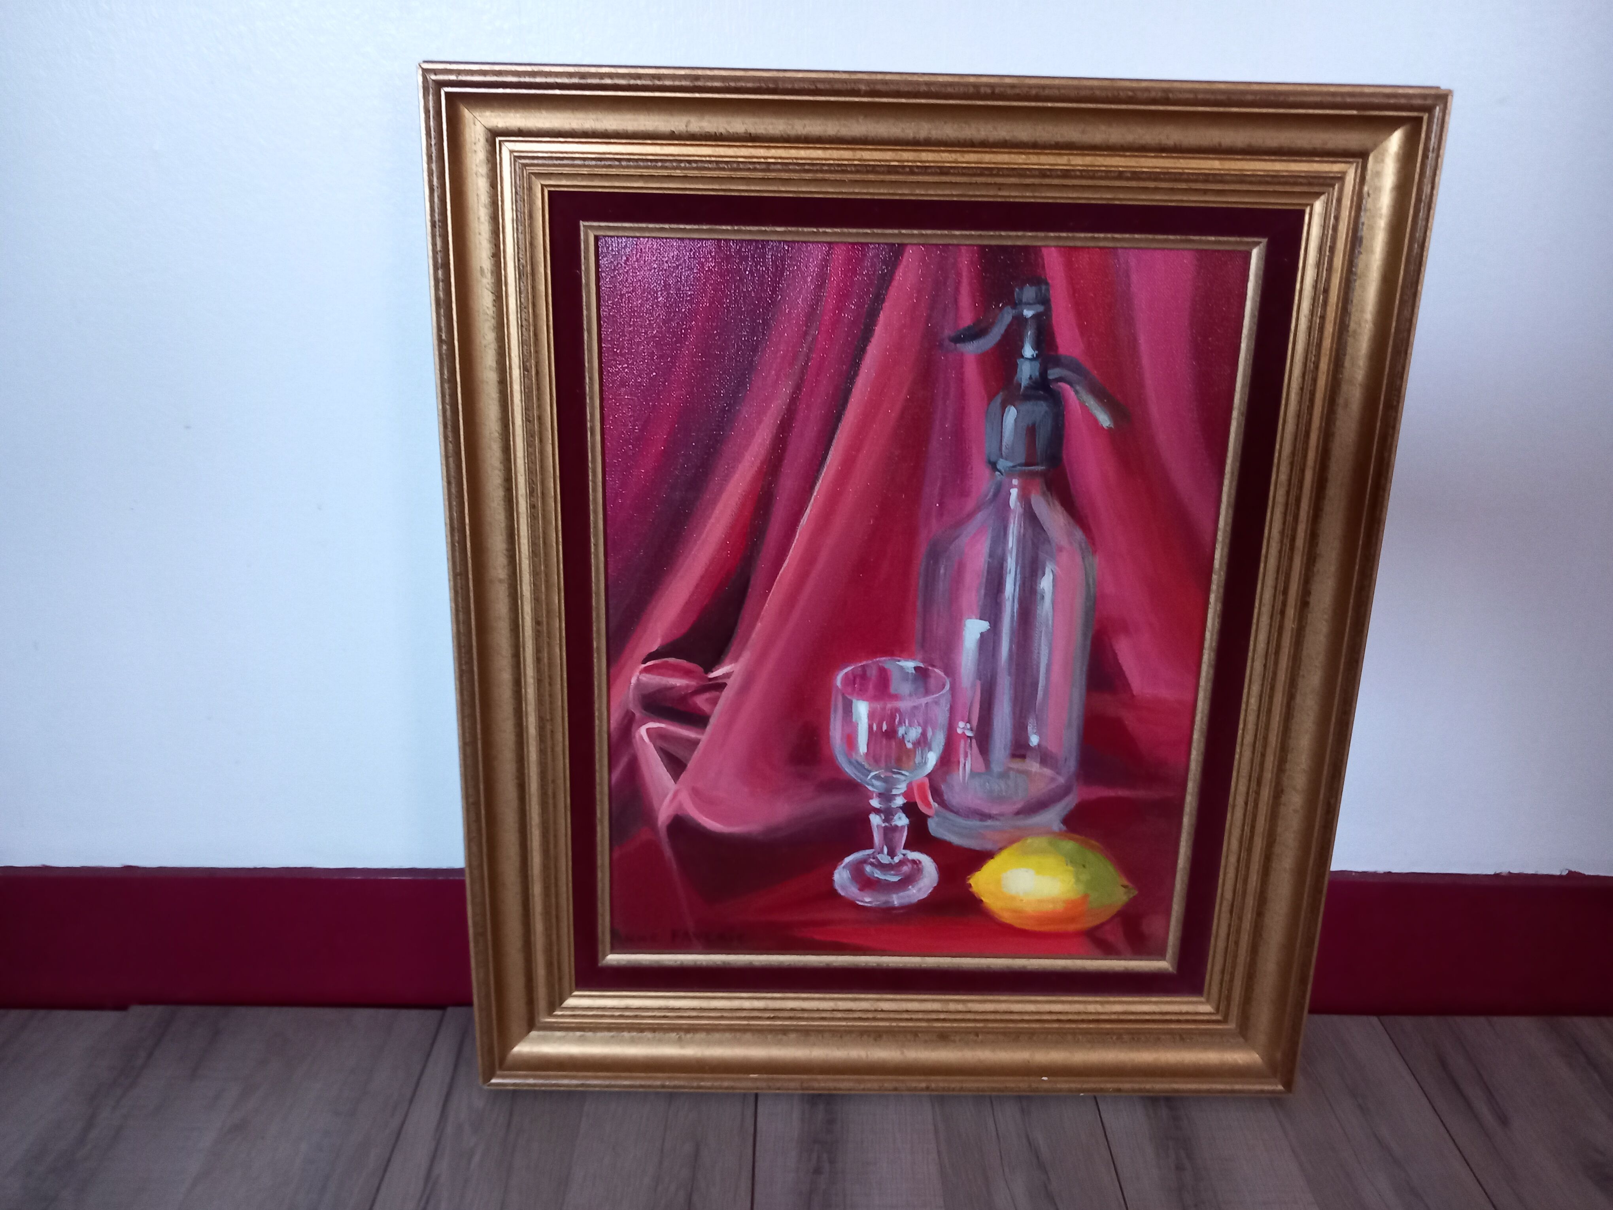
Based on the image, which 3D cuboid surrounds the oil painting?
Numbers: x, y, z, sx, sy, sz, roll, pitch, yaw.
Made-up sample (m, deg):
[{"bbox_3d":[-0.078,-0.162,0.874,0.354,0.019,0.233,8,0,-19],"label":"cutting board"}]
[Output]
[{"bbox_3d":[0.053,0.011,0.679,0.327,0.403,0.020,1,17,-1],"label":"oil painting"}]

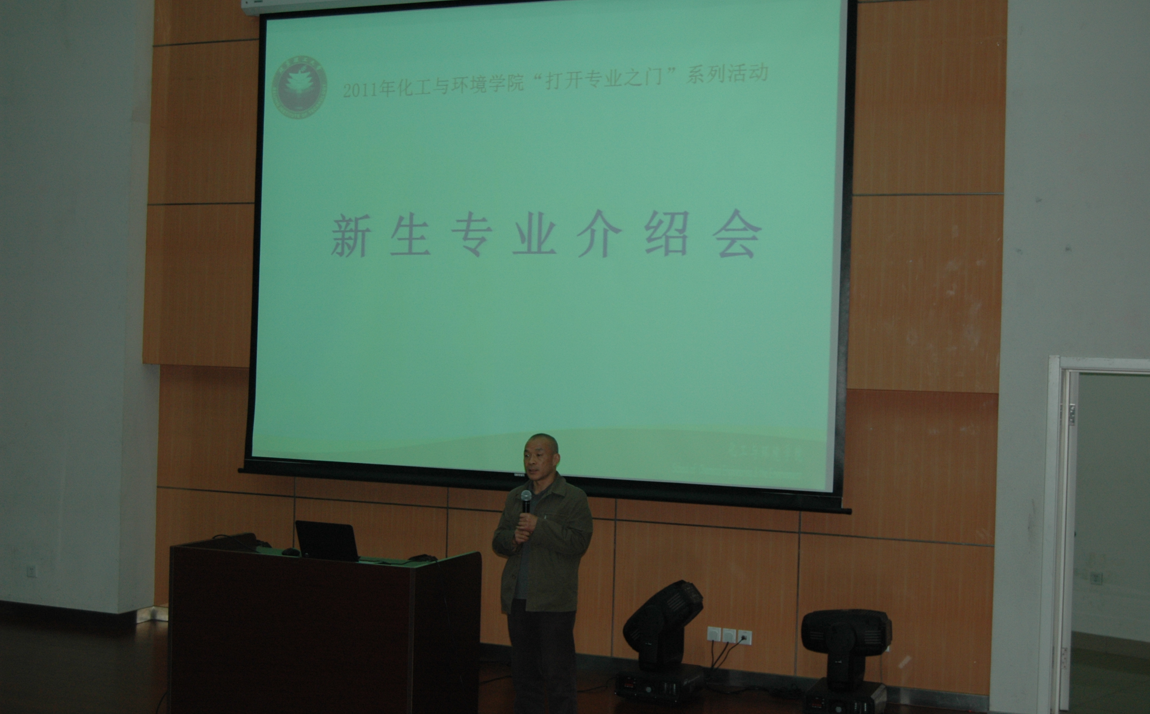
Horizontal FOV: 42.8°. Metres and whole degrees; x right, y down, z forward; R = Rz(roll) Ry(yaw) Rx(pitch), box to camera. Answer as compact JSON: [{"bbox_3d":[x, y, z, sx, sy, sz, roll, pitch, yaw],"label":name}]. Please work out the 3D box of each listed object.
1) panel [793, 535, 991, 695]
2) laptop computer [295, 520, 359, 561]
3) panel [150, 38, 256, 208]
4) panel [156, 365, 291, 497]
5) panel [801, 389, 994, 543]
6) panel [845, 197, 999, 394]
[{"bbox_3d":[1.961,1.564,8.998,1.201,0.895,0.050,2,0,21],"label":"panel"},{"bbox_3d":[-1.245,0.979,7.655,0.340,0.252,0.280,2,0,21],"label":"laptop computer"},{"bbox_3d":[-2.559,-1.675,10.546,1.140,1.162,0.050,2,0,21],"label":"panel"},{"bbox_3d":[-2.529,0.532,10.725,1.181,0.913,0.050,2,0,21],"label":"panel"},{"bbox_3d":[1.986,0.657,9.001,1.201,0.916,0.050,2,0,21],"label":"panel"},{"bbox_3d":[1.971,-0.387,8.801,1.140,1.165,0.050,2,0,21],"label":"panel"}]

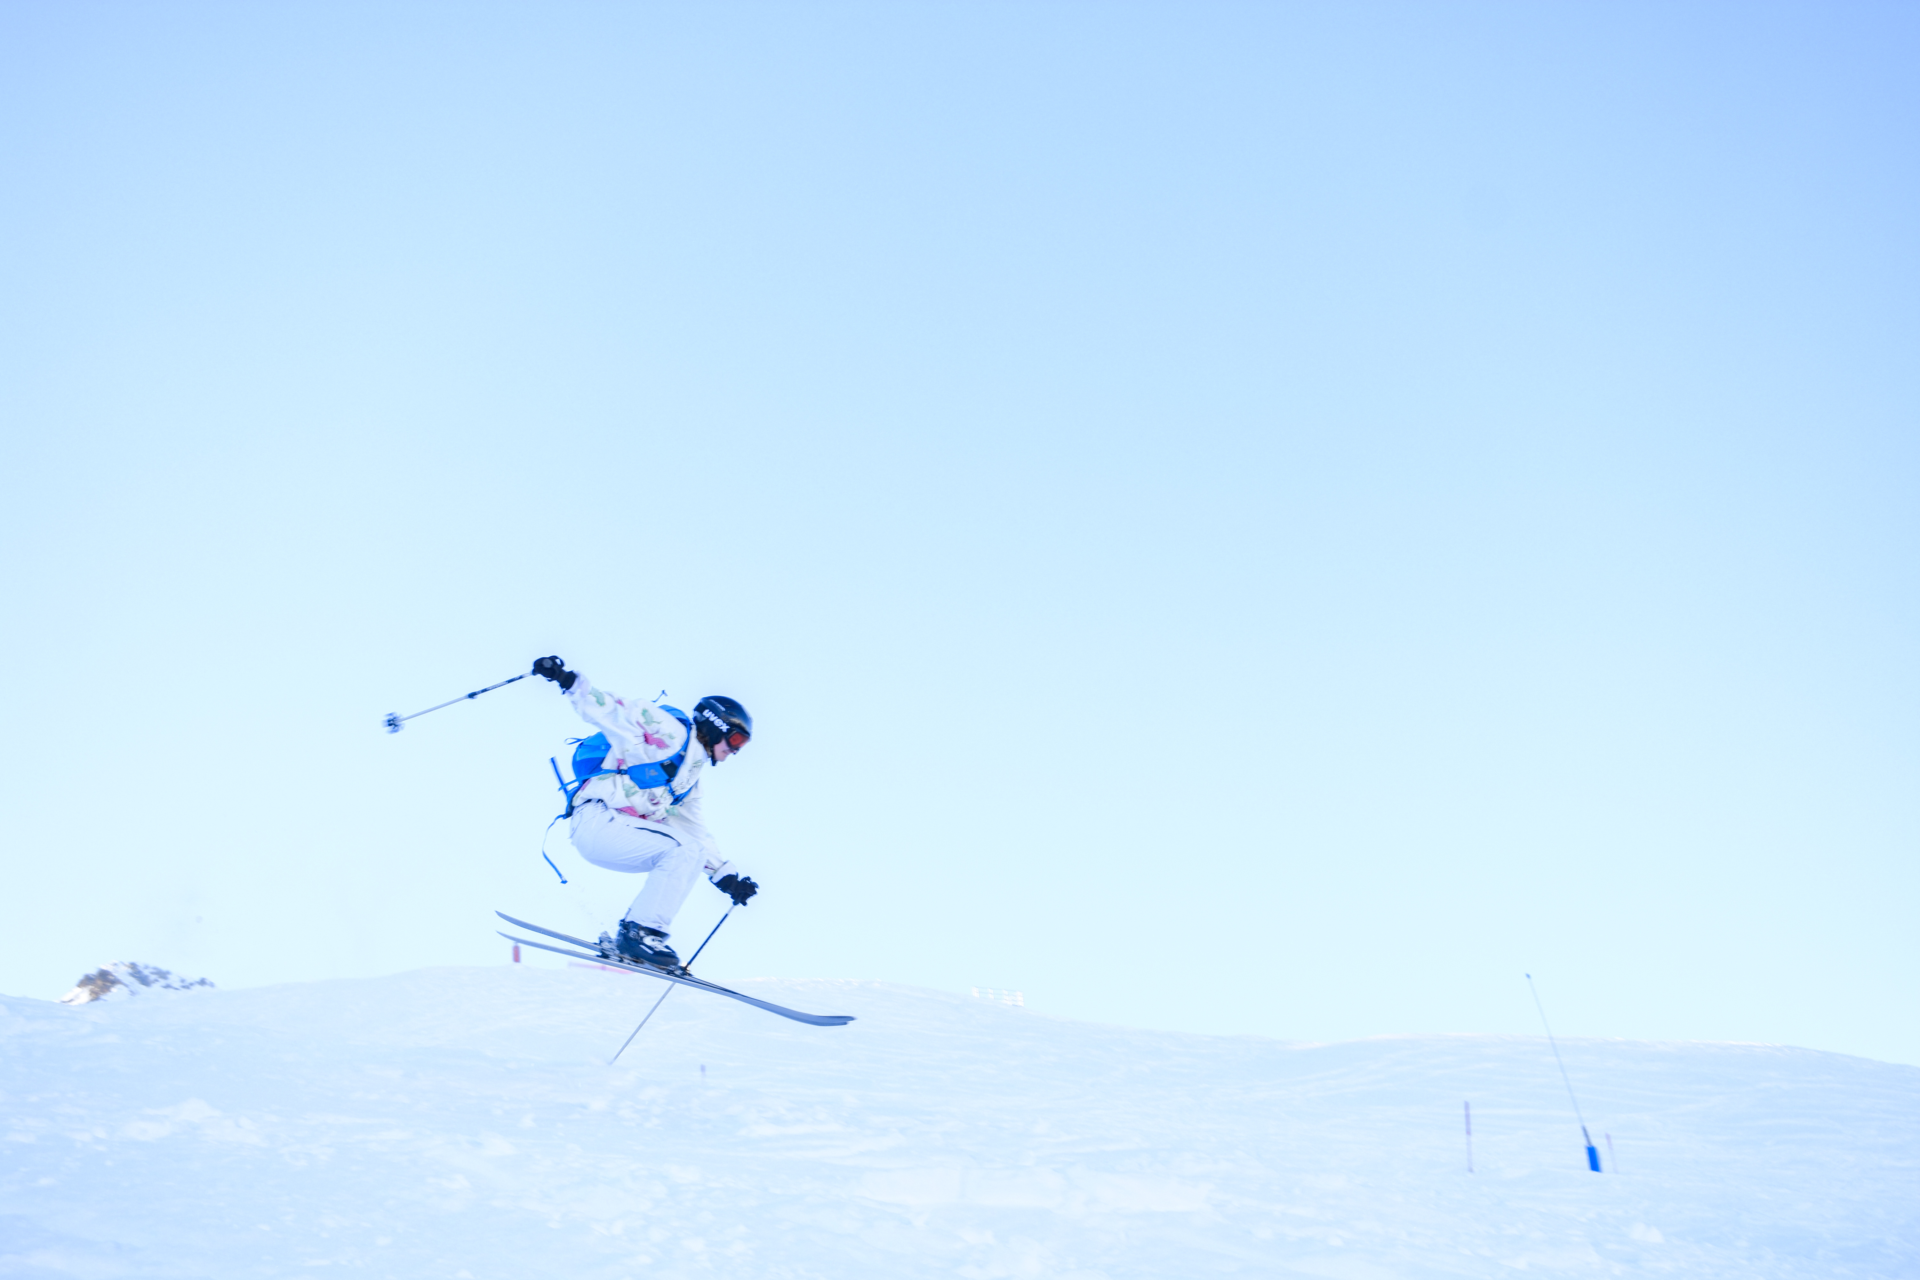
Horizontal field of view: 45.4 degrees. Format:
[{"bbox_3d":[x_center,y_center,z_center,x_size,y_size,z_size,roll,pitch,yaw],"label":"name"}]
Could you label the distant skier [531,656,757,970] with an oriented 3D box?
[{"bbox_3d":[-1.425,0.783,10.400,0.970,1.400,0.750,-1,-7,7],"label":"distant skier"}]

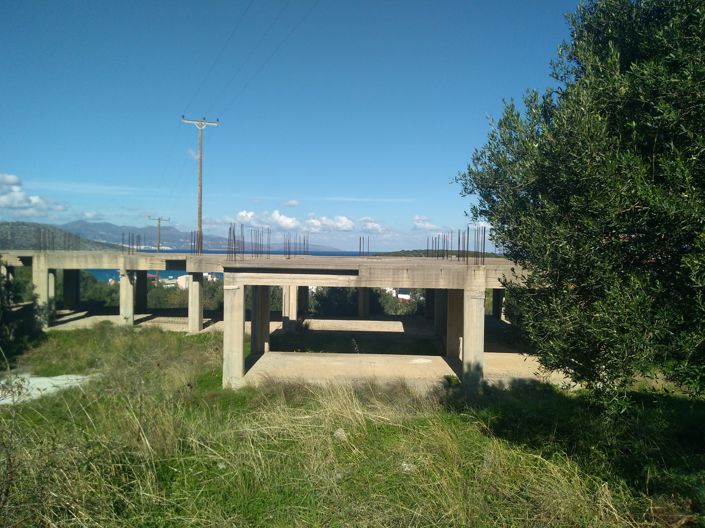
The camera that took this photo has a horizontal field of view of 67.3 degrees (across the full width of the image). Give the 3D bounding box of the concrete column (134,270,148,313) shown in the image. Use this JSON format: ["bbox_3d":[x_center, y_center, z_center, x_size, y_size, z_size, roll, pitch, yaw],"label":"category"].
[{"bbox_3d":[-10.601,1.242,26.589,0.440,2.420,0.440,1,1,2],"label":"concrete column"}]

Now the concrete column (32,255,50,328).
[{"bbox_3d":[-12.637,1.104,21.519,0.420,2.900,0.420,1,1,2],"label":"concrete column"}]

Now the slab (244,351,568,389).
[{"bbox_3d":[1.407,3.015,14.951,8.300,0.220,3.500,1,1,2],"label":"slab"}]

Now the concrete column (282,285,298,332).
[{"bbox_3d":[-2.446,1.477,20.942,0.480,2.450,0.450,1,1,2],"label":"concrete column"}]

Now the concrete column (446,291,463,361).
[{"bbox_3d":[3.317,1.657,16.792,0.450,2.450,0.450,1,1,2],"label":"concrete column"}]

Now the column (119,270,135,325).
[{"bbox_3d":[-9.360,1.373,22.057,0.420,2.420,0.420,1,1,2],"label":"column"}]

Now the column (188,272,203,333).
[{"bbox_3d":[-6.110,1.449,20.737,0.420,2.420,0.440,1,1,2],"label":"column"}]

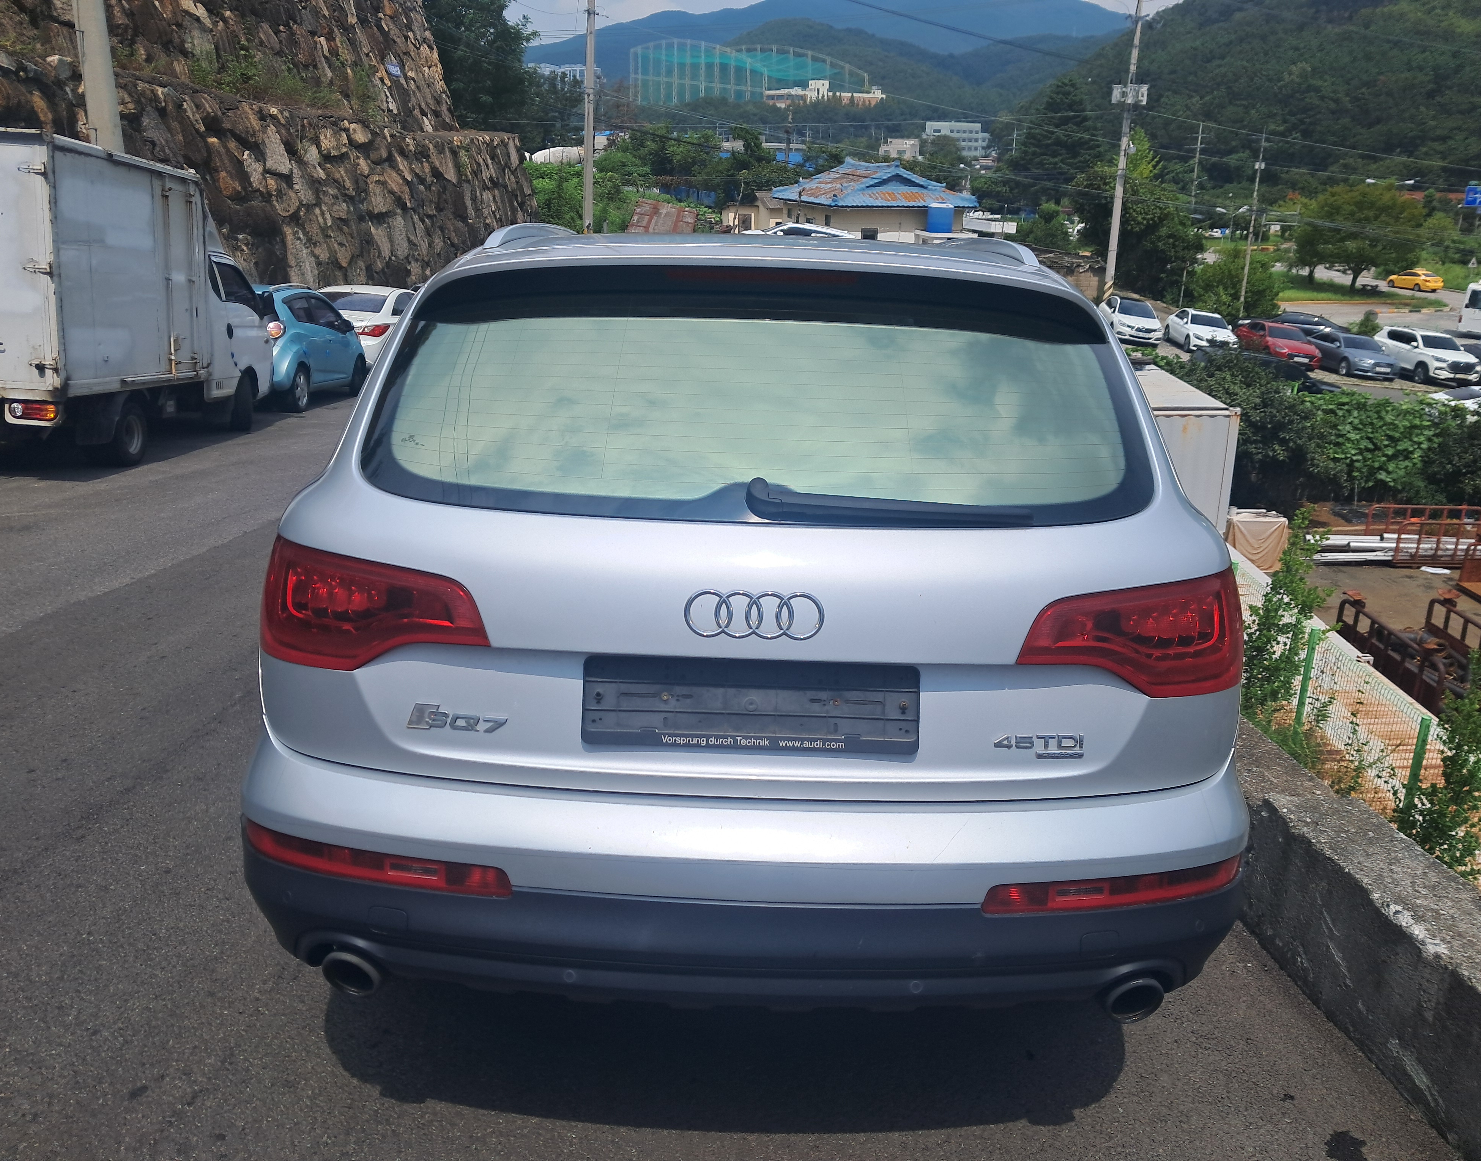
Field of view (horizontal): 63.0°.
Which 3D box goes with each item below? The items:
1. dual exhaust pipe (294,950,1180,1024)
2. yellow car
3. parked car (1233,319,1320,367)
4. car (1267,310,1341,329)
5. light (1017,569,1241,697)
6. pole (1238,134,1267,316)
[{"bbox_3d":[0.008,0.700,2.183,1.490,0.095,0.160,2,13,0],"label":"dual exhaust pipe"},{"bbox_3d":[55.269,-24.570,99.010,1.820,1.470,4.750,-3,18,-15],"label":"yellow car"},{"bbox_3d":[20.838,-9.216,46.977,1.860,1.445,4.900,3,18,0],"label":"parked car"},{"bbox_3d":[24.573,-11.114,53.508,4.850,1.460,1.850,3,19,-1],"label":"car"},{"bbox_3d":[0.659,0.106,2.031,0.450,0.220,0.270,2,13,0],"label":"light"},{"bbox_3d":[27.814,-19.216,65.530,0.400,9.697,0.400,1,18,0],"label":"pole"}]

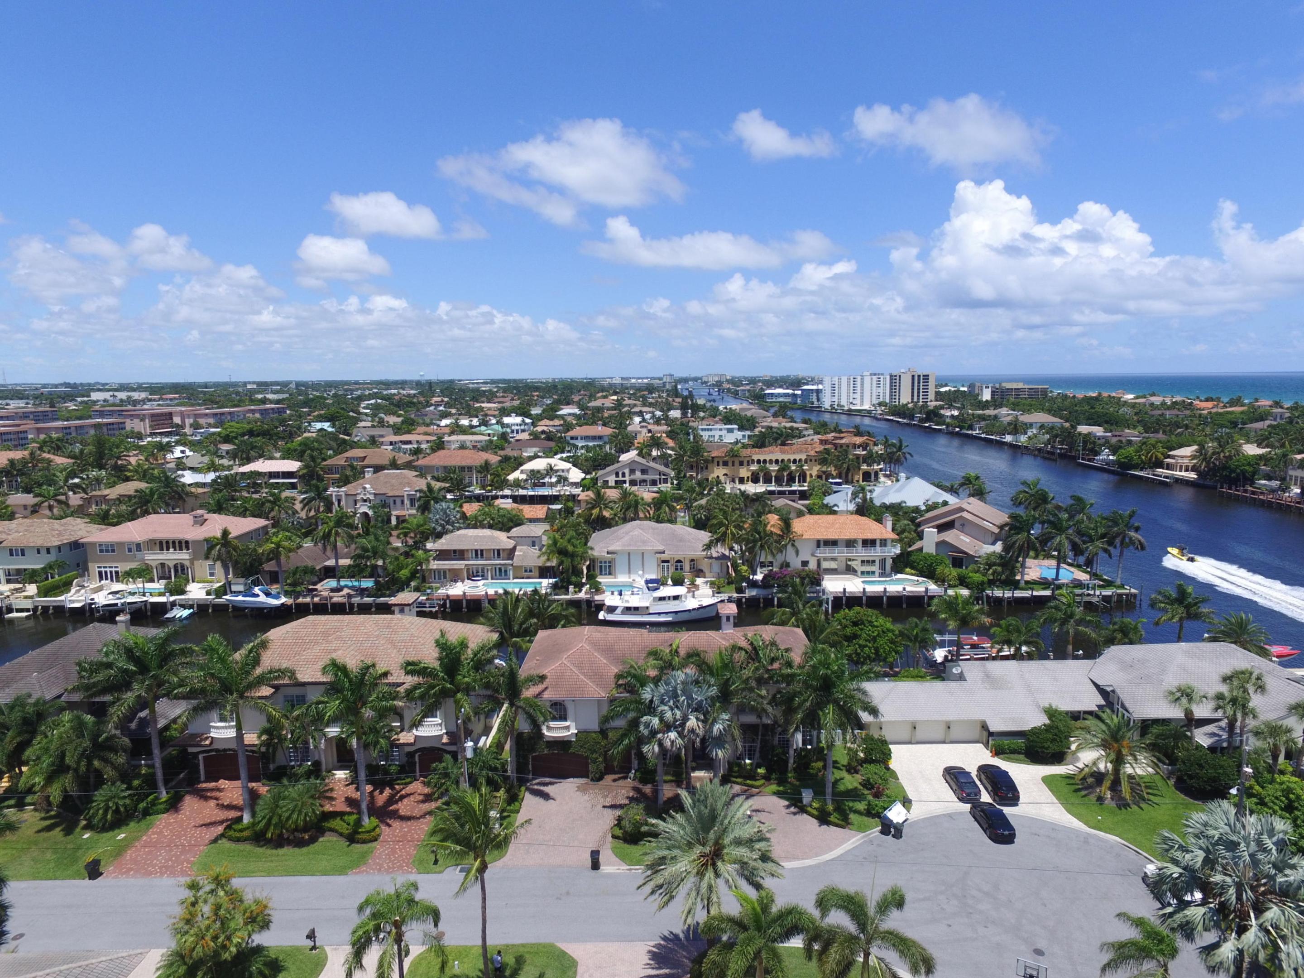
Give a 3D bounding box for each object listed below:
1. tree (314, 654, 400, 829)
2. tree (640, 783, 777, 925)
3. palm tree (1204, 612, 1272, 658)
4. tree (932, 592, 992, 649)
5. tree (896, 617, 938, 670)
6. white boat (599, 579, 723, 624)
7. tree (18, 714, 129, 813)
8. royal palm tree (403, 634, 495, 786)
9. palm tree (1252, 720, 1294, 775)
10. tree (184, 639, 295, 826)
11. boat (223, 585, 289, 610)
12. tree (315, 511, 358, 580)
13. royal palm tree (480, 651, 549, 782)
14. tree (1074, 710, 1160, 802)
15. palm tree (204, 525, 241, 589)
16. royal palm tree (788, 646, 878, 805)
[{"bbox_3d":[-22.655,19.465,57.494,7.420,13.010,7.190,0,9,0],"label":"tree"},{"bbox_3d":[3.382,22.764,43.604,8.200,10.880,7.950,0,9,0],"label":"tree"},{"bbox_3d":[68.023,18.467,87.655,7.799,8.169,7.799,0,9,0],"label":"palm tree"},{"bbox_3d":[36.987,17.594,90.687,7.333,9.538,7.333,0,9,0],"label":"tree"},{"bbox_3d":[30.597,18.049,87.146,4.820,6.770,4.680,0,9,0],"label":"tree"},{"bbox_3d":[1.485,16.058,112.914,18.950,6.600,5.200,-1,9,-1],"label":"white boat"},{"bbox_3d":[-46.480,21.747,60.699,8.680,8.080,8.420,0,9,0],"label":"tree"},{"bbox_3d":[-16.594,18.377,62.107,7.930,13.690,7.690,0,9,0],"label":"royal palm tree"},{"bbox_3d":[53.562,22.867,65.110,3.775,5.839,3.775,0,9,0],"label":"palm tree"},{"bbox_3d":[-32.848,19.738,60.688,9.196,15.464,9.196,0,9,0],"label":"tree"},{"bbox_3d":[-63.296,17.377,120.200,10.320,3.400,3.200,0,9,0],"label":"boat"},{"bbox_3d":[-52.421,9.784,125.146,7.590,13.510,7.360,0,9,0],"label":"tree"},{"bbox_3d":[-11.378,19.238,62.989,5.930,11.650,5.750,0,9,0],"label":"royal palm tree"},{"bbox_3d":[39.558,22.479,64.362,8.065,7.074,8.065,0,9,0],"label":"tree"},{"bbox_3d":[-69.052,11.553,121.614,6.400,11.310,6.210,0,9,0],"label":"palm tree"},{"bbox_3d":[15.018,19.984,62.725,7.496,13.529,7.496,0,9,0],"label":"royal palm tree"}]

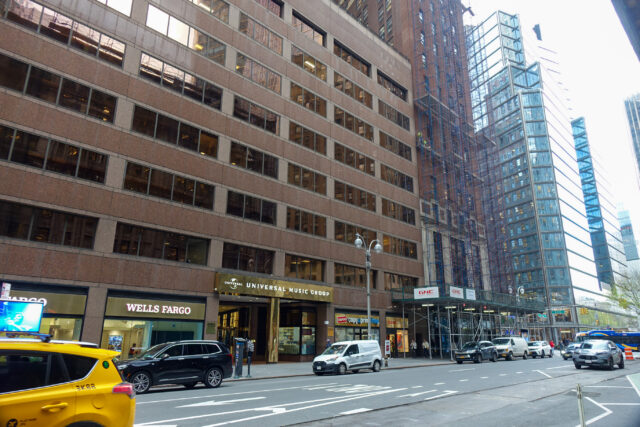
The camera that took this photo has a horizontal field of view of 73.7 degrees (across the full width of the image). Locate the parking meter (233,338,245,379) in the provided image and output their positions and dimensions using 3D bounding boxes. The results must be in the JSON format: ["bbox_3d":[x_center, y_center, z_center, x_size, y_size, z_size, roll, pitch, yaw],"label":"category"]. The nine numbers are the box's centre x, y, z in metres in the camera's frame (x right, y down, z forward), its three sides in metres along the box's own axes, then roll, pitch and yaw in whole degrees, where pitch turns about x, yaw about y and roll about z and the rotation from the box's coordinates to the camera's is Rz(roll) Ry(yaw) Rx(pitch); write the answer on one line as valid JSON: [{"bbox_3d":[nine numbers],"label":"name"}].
[{"bbox_3d":[-3.827,6.810,20.111,0.420,1.760,0.420,16,-23,-42],"label":"parking meter"}]

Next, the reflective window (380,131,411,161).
[{"bbox_3d":[8.377,-7.393,46.937,5.712,1.721,0.170,16,-23,-42],"label":"reflective window"}]

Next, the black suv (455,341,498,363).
[{"bbox_3d":[13.243,11.634,35.924,1.920,1.730,4.780,-15,-23,43],"label":"black suv"}]

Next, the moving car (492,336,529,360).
[{"bbox_3d":[17.644,12.627,40.049,5.450,2.090,2.020,16,-23,-42],"label":"moving car"}]

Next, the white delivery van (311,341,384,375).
[{"bbox_3d":[1.676,8.331,24.803,1.880,1.840,4.800,-15,-23,43],"label":"white delivery van"}]

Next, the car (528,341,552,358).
[{"bbox_3d":[24.199,15.191,47.525,4.600,1.650,1.850,16,-23,-42],"label":"car"}]

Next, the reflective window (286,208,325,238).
[{"bbox_3d":[-1.035,0.805,35.328,0.200,1.803,4.561,-15,-23,43],"label":"reflective window"}]

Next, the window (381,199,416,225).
[{"bbox_3d":[8.443,-0.104,45.490,0.200,1.801,6.158,-15,-23,43],"label":"window"}]

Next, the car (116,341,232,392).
[{"bbox_3d":[-5.743,5.835,16.489,4.930,1.740,1.950,16,-23,-42],"label":"car"}]

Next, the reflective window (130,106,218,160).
[{"bbox_3d":[-9.743,-5.483,29.425,6.216,1.825,0.200,16,-23,-42],"label":"reflective window"}]

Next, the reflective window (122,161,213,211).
[{"bbox_3d":[-9.410,-1.616,27.276,0.200,1.803,6.091,-15,-23,43],"label":"reflective window"}]

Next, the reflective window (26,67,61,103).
[{"bbox_3d":[-14.774,-6.864,22.830,1.512,1.721,0.170,16,-23,-42],"label":"reflective window"}]

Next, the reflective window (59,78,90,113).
[{"bbox_3d":[-13.702,-6.553,23.847,1.500,1.721,0.170,16,-23,-42],"label":"reflective window"}]

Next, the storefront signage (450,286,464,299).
[{"bbox_3d":[12.817,7.395,39.749,2.479,0.947,0.060,16,-23,-42],"label":"storefront signage"}]

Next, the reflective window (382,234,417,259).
[{"bbox_3d":[8.421,3.538,44.418,0.200,1.803,6.158,-15,-23,43],"label":"reflective window"}]

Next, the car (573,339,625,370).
[{"bbox_3d":[16.920,8.549,25.908,1.900,1.690,4.630,-15,-22,42],"label":"car"}]

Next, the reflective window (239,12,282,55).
[{"bbox_3d":[-4.876,-14.974,35.858,0.200,1.861,4.537,-15,-23,43],"label":"reflective window"}]

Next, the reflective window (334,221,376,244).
[{"bbox_3d":[3.436,2.097,39.626,0.200,1.803,6.024,-15,-23,43],"label":"reflective window"}]

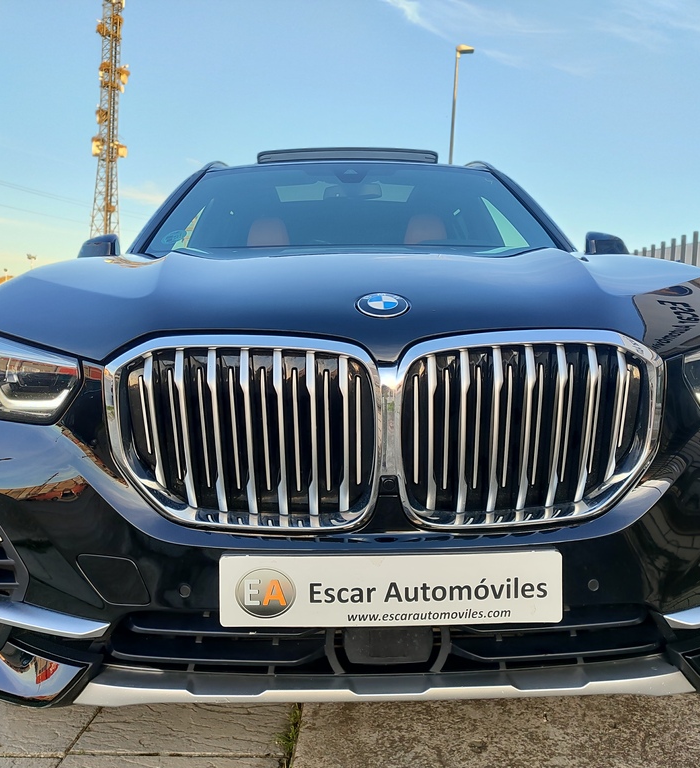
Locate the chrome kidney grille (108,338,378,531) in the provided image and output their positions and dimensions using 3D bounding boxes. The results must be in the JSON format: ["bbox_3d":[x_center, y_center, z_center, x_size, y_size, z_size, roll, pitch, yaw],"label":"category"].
[{"bbox_3d":[-0.170,0.073,1.181,0.433,0.305,0.130,0,4,4],"label":"chrome kidney grille"}]

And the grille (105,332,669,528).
[{"bbox_3d":[0.059,0.071,1.192,0.880,0.305,0.140,0,4,-1],"label":"grille"}]

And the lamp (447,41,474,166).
[{"bbox_3d":[3.221,-5.251,22.387,0.650,9.600,0.280,1,4,-21],"label":"lamp"}]

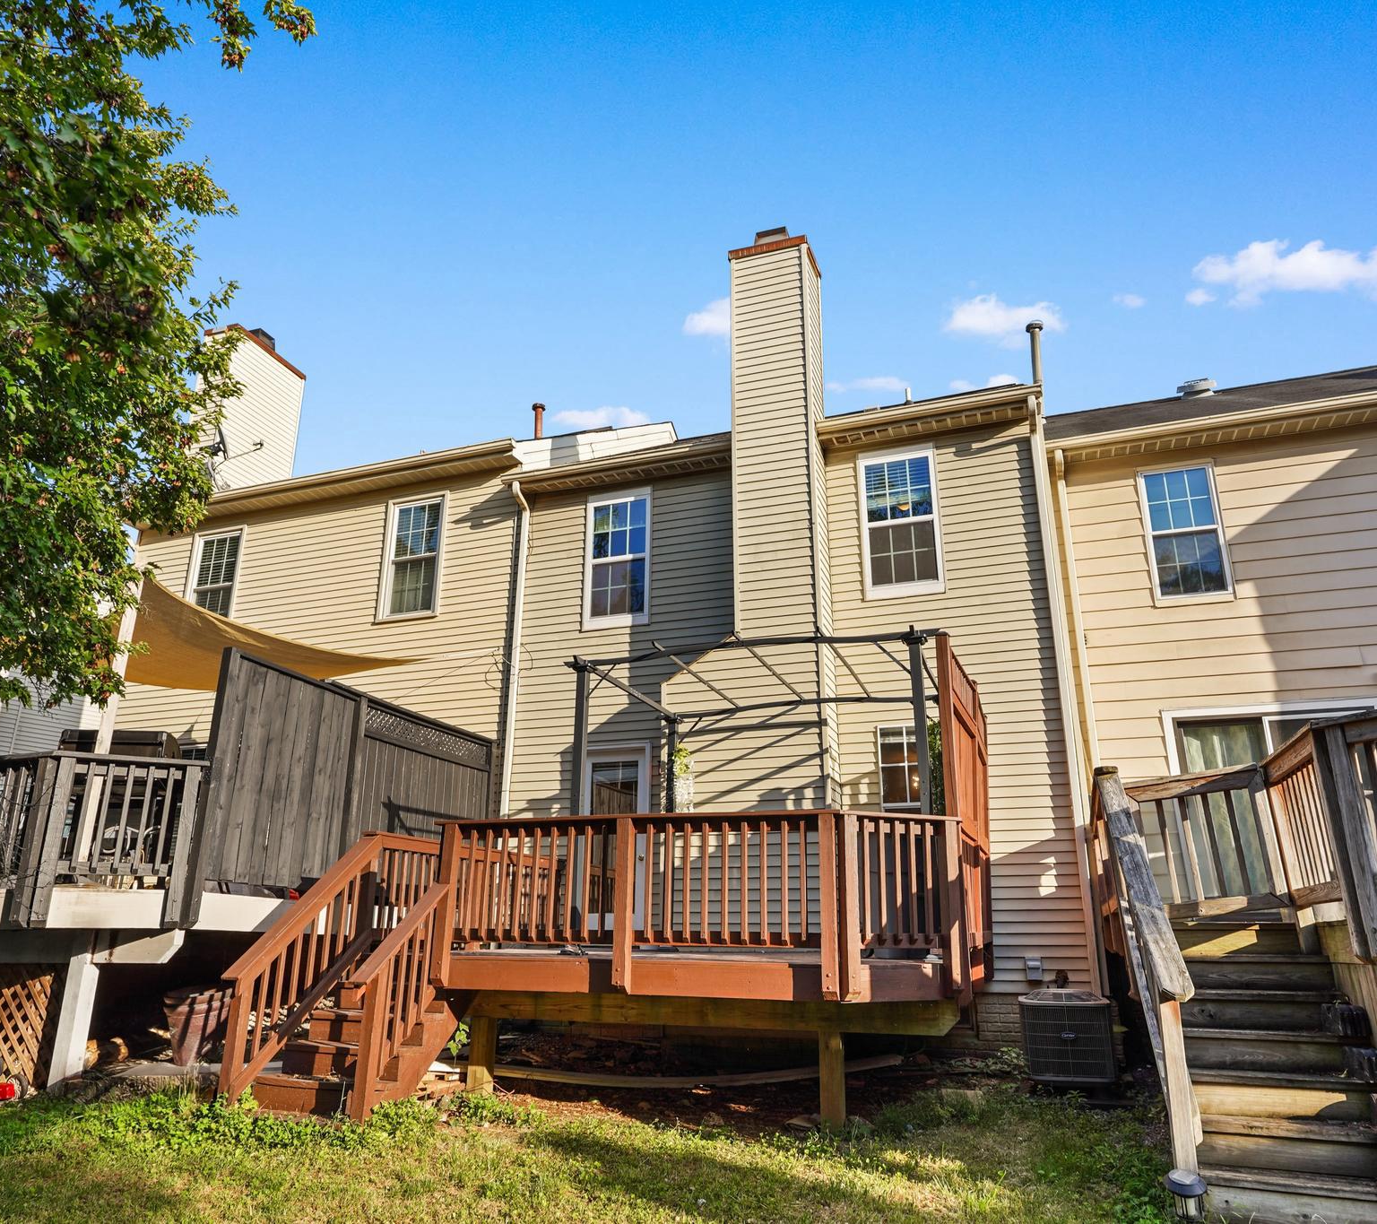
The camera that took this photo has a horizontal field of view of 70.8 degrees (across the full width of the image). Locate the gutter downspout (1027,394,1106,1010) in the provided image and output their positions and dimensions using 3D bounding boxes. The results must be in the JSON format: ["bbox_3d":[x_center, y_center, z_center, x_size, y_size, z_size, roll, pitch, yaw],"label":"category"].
[{"bbox_3d":[3.552,0.706,9.160,0.110,5.800,0.420,-6,-19,19],"label":"gutter downspout"}]

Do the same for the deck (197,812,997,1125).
[{"bbox_3d":[-0.160,2.710,7.646,4.780,1.860,4.500,-6,-19,19],"label":"deck"}]

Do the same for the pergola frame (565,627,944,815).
[{"bbox_3d":[0.741,1.583,7.873,2.940,2.260,2.480,-6,-19,19],"label":"pergola frame"}]

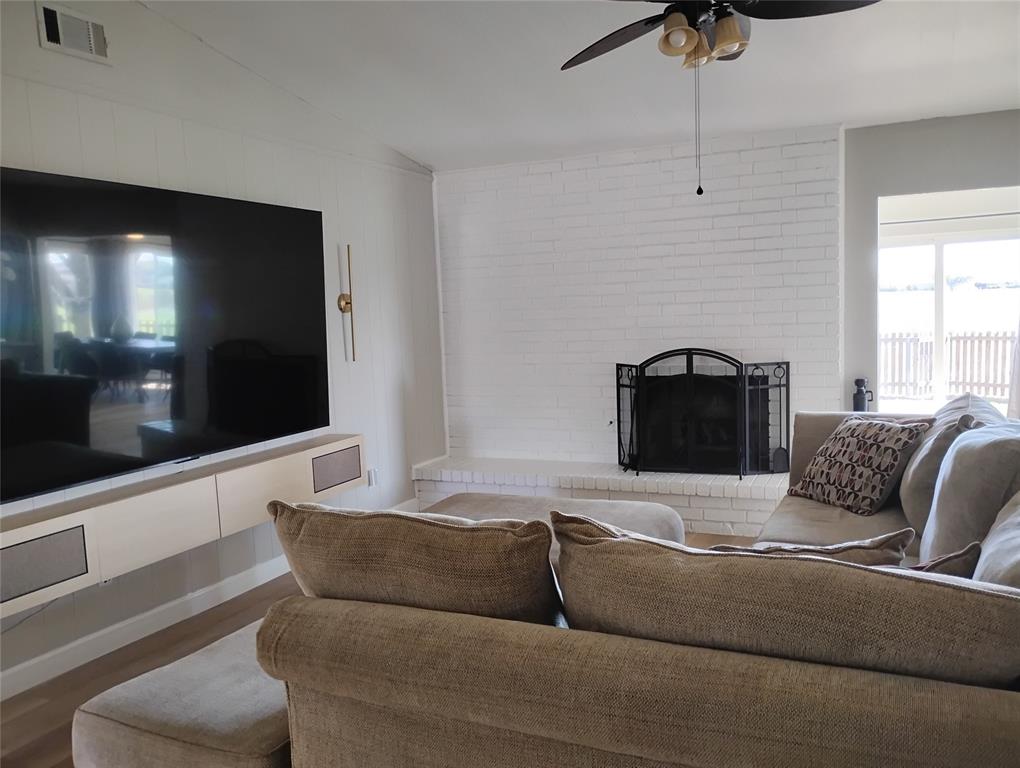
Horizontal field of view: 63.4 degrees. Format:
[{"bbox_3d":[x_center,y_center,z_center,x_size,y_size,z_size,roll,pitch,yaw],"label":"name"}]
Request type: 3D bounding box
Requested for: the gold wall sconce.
[{"bbox_3d":[-1.004,-0.493,5.089,0.070,0.715,0.120,0,6,26],"label":"gold wall sconce"}]

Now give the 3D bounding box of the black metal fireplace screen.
[{"bbox_3d":[1.160,0.173,5.197,1.100,0.790,0.300,0,6,26],"label":"black metal fireplace screen"}]

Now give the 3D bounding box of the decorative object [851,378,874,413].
[{"bbox_3d":[2.020,0.090,4.733,0.105,0.240,0.078,0,6,26],"label":"decorative object"}]

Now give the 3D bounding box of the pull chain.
[{"bbox_3d":[0.670,-0.923,2.927,0.026,0.500,0.023,0,6,26],"label":"pull chain"}]

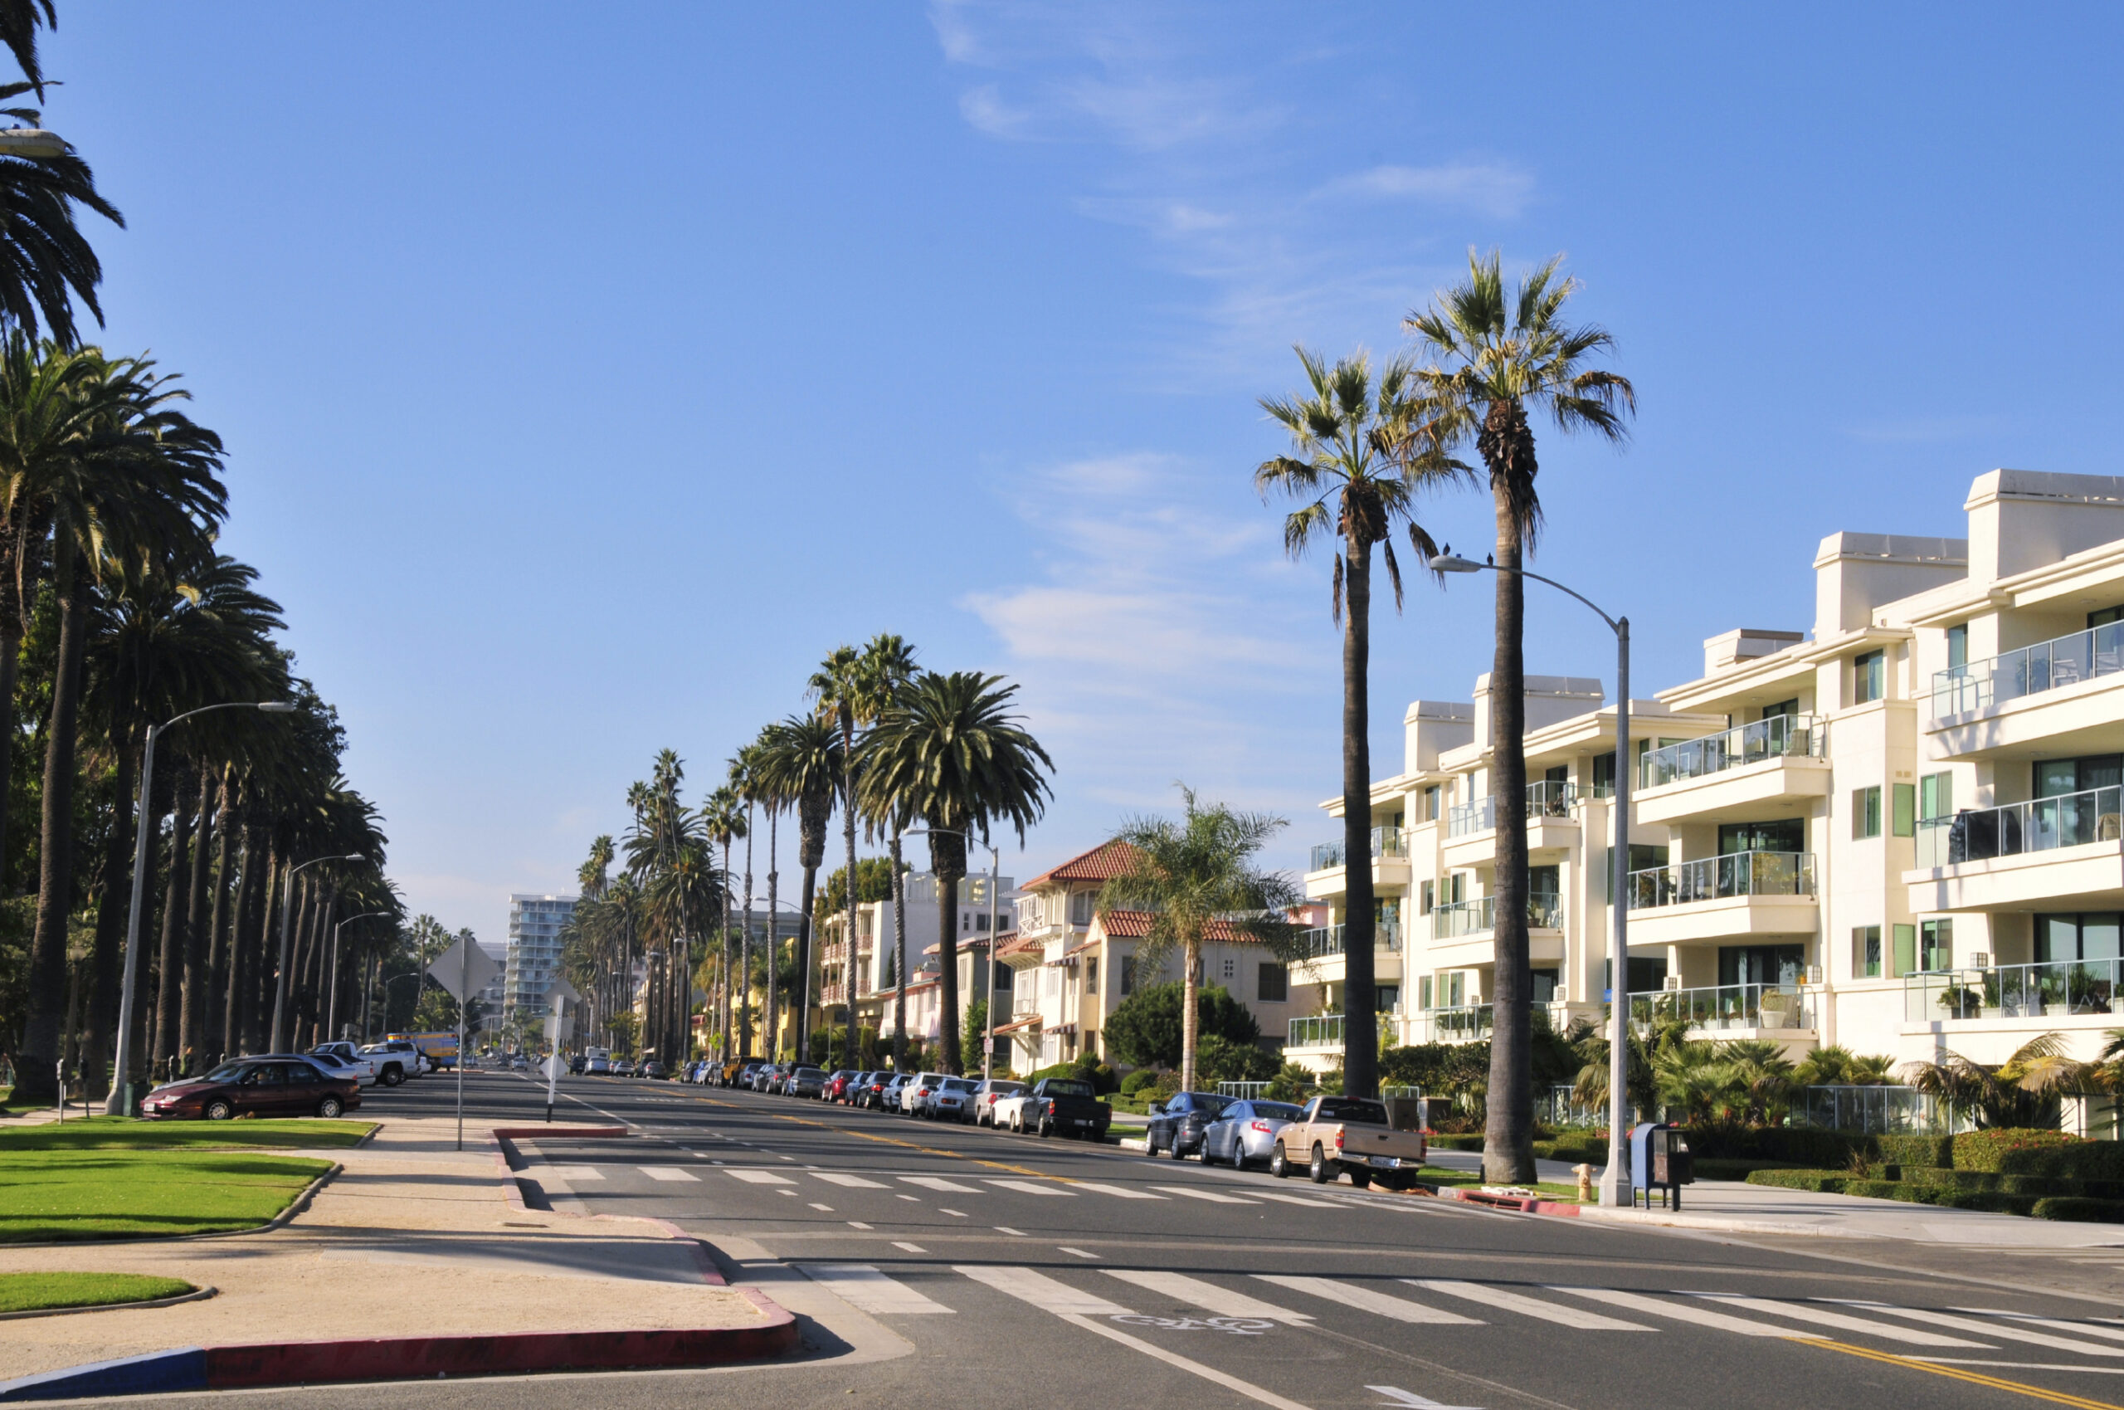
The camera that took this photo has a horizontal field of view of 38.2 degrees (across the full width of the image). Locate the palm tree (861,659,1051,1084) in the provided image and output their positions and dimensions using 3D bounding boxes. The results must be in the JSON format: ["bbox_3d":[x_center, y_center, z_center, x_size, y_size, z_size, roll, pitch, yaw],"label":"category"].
[{"bbox_3d":[-4.274,7.206,120.081,7.569,17.214,7.569,2,-7,-2],"label":"palm tree"}]

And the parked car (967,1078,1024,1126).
[{"bbox_3d":[-1.875,12.163,94.005,1.770,1.430,4.600,3,-7,-10],"label":"parked car"}]

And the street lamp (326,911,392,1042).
[{"bbox_3d":[-42.811,17.461,186.989,3.440,9.940,0.450,3,-7,-11],"label":"street lamp"}]

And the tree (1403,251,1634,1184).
[{"bbox_3d":[8.384,0.073,56.745,4.256,17.378,4.256,1,-7,8],"label":"tree"}]

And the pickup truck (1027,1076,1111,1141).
[{"bbox_3d":[0.078,11.208,85.106,1.720,1.600,4.700,3,-7,-11],"label":"pickup truck"}]

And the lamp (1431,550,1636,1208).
[{"bbox_3d":[7.342,2.722,47.890,3.440,9.940,0.480,3,-7,-11],"label":"lamp"}]

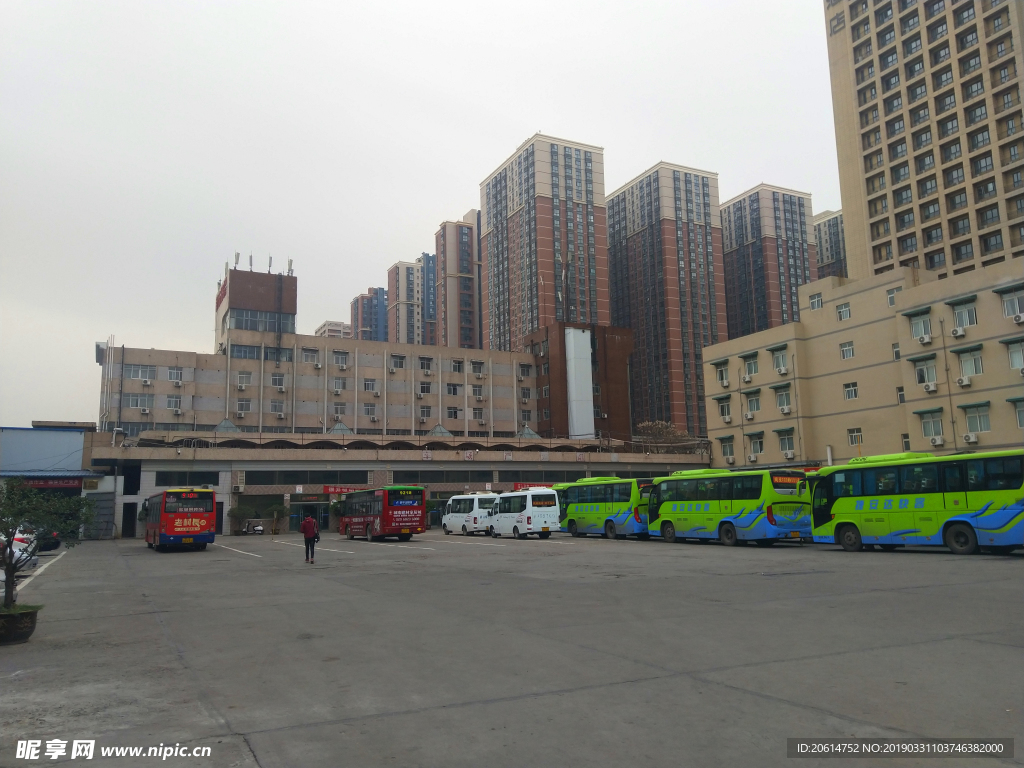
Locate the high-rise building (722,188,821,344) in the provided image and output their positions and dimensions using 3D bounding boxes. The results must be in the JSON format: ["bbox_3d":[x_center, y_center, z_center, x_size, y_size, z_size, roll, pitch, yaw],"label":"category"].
[{"bbox_3d":[79.096,-9.560,237.526,20.000,98.000,34.500,4,-11,-27],"label":"high-rise building"}]

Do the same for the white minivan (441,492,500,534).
[{"bbox_3d":[-2.747,9.059,51.034,2.000,2.680,5.900,4,-11,-27],"label":"white minivan"}]

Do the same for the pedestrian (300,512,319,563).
[{"bbox_3d":[-7.059,5.408,25.921,0.560,1.710,0.380,1,-10,-14],"label":"pedestrian"}]

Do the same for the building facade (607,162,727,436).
[{"bbox_3d":[47.666,-13.028,223.293,21.630,97.770,28.420,3,-10,-26],"label":"building facade"}]

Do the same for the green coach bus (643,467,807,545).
[{"bbox_3d":[9.513,5.565,33.545,2.450,3.250,8.300,3,-10,-24],"label":"green coach bus"}]

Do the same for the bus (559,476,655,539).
[{"bbox_3d":[5.646,7.095,42.140,2.450,3.250,8.300,3,-11,-25],"label":"bus"}]

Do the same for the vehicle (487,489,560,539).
[{"bbox_3d":[0.678,7.820,44.114,2.000,2.680,5.900,3,-10,-22],"label":"vehicle"}]

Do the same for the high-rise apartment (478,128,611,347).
[{"bbox_3d":[9.156,-14.447,206.948,21.430,97.290,34.640,3,-10,-27],"label":"high-rise apartment"}]

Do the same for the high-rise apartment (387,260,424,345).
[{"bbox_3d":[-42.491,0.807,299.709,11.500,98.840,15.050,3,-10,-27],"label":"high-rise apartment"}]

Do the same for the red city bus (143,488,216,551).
[{"bbox_3d":[-18.905,7.661,41.909,2.500,3.070,10.400,4,-10,-29],"label":"red city bus"}]

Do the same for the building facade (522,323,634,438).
[{"bbox_3d":[10.198,5.643,108.626,12.600,26.640,10.200,3,-10,-27],"label":"building facade"}]

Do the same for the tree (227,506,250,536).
[{"bbox_3d":[-19.635,9.802,53.154,1.900,2.180,1.900,3,-10,-28],"label":"tree"}]

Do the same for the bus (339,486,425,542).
[{"bbox_3d":[-8.354,8.233,46.483,2.500,3.070,10.200,3,-10,-26],"label":"bus"}]

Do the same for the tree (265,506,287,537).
[{"bbox_3d":[-19.532,11.325,61.858,2.000,2.500,2.000,-1,-10,0],"label":"tree"}]

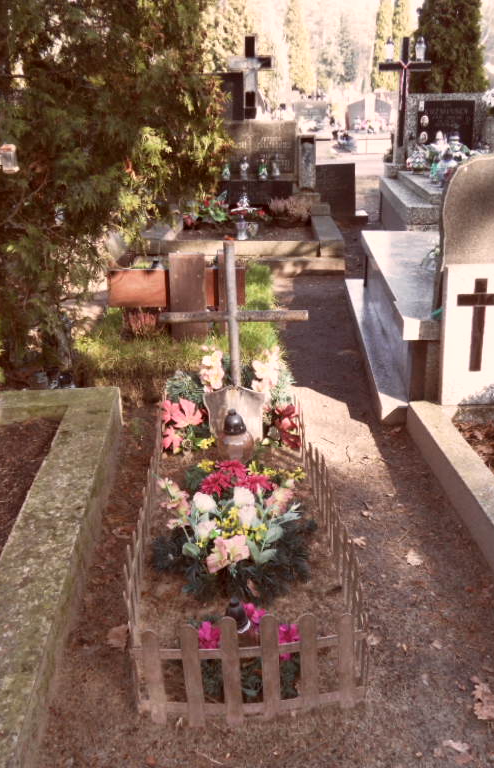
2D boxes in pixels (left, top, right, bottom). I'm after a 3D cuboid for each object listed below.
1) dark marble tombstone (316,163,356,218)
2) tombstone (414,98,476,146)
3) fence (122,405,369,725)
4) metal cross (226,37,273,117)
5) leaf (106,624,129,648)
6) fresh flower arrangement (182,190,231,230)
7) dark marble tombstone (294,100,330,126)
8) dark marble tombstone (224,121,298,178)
[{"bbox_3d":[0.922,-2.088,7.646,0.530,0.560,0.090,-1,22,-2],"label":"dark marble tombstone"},{"bbox_3d":[2.156,-2.833,7.750,0.620,0.520,0.080,1,22,4],"label":"tombstone"},{"bbox_3d":[-0.030,0.410,2.341,0.600,0.300,1.450,-2,22,-3],"label":"fence"},{"bbox_3d":[0.031,-3.140,7.250,0.450,0.790,0.090,0,22,2],"label":"metal cross"},{"bbox_3d":[-0.361,0.707,1.979,0.070,0.025,0.085,-2,22,-3],"label":"leaf"},{"bbox_3d":[-0.362,-1.532,6.148,0.420,0.280,0.320,-1,22,-2],"label":"fresh flower arrangement"},{"bbox_3d":[1.390,-5.772,15.185,0.760,0.620,0.120,-1,22,-2],"label":"dark marble tombstone"},{"bbox_3d":[0.085,-2.345,7.100,0.830,0.550,0.120,0,22,2],"label":"dark marble tombstone"}]

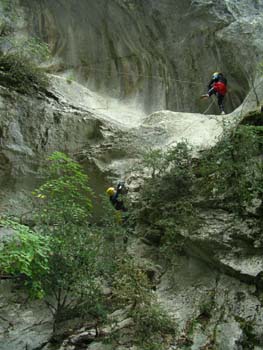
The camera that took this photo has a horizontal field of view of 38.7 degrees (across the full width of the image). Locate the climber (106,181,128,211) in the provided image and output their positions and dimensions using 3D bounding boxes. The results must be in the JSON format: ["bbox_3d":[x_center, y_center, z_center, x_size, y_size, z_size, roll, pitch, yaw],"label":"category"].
[{"bbox_3d":[-0.476,0.864,13.200,0.800,1.200,0.550,6,-19,-17],"label":"climber"}]

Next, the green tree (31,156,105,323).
[{"bbox_3d":[-1.753,1.916,11.300,2.050,4.950,1.950,0,-18,0],"label":"green tree"}]

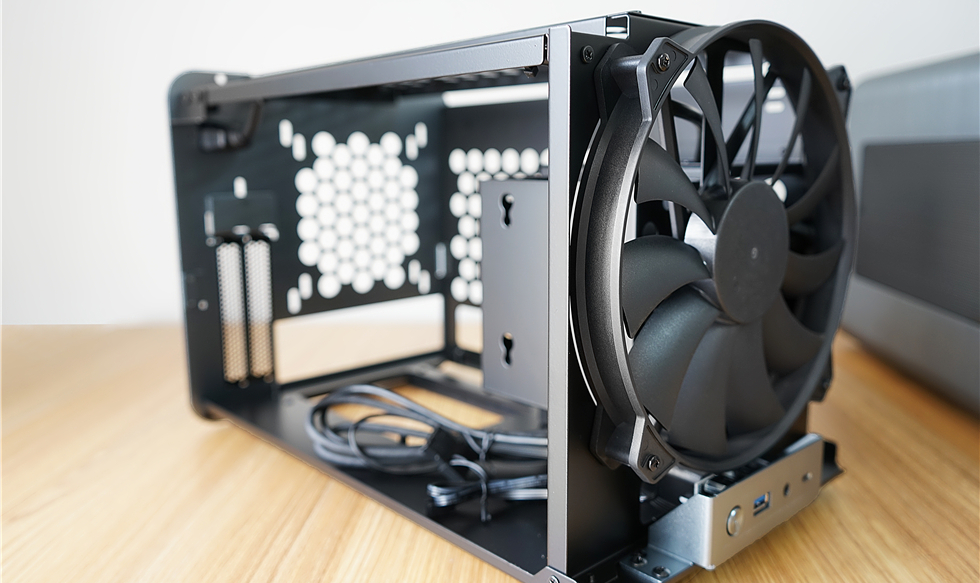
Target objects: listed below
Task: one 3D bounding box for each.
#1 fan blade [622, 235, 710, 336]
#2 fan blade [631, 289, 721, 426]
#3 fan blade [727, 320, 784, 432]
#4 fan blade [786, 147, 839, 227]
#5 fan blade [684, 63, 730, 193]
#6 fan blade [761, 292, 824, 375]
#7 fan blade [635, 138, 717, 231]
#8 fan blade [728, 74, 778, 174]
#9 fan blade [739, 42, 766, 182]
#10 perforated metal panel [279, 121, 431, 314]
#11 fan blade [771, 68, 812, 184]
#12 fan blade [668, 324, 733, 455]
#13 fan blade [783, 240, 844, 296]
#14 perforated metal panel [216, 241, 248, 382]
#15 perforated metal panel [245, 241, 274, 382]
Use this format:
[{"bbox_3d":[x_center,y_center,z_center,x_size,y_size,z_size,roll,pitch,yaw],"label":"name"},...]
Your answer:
[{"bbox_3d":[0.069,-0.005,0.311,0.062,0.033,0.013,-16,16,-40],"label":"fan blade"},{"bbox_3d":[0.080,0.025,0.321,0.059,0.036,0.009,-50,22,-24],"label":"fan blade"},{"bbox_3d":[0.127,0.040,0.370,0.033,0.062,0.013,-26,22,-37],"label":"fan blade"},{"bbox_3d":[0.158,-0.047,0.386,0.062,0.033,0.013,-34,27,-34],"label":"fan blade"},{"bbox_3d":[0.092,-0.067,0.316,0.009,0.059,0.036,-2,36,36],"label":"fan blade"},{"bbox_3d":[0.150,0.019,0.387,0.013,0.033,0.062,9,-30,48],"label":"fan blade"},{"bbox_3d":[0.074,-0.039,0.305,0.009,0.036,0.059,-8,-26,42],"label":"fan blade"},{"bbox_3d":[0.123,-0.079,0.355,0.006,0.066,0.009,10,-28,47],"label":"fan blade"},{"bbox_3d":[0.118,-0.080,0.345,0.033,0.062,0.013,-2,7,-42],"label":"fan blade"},{"bbox_3d":[-0.103,-0.062,0.610,0.135,0.146,0.004,-9,13,-42],"label":"perforated metal panel"},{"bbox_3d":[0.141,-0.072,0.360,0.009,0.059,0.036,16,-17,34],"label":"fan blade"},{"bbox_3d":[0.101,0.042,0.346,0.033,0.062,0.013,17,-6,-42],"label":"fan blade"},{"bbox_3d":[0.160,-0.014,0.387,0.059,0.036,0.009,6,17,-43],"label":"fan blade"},{"bbox_3d":[-0.183,0.016,0.543,0.016,0.099,0.003,-9,13,-42],"label":"perforated metal panel"},{"bbox_3d":[-0.168,0.013,0.557,0.016,0.099,0.003,-9,13,-42],"label":"perforated metal panel"}]

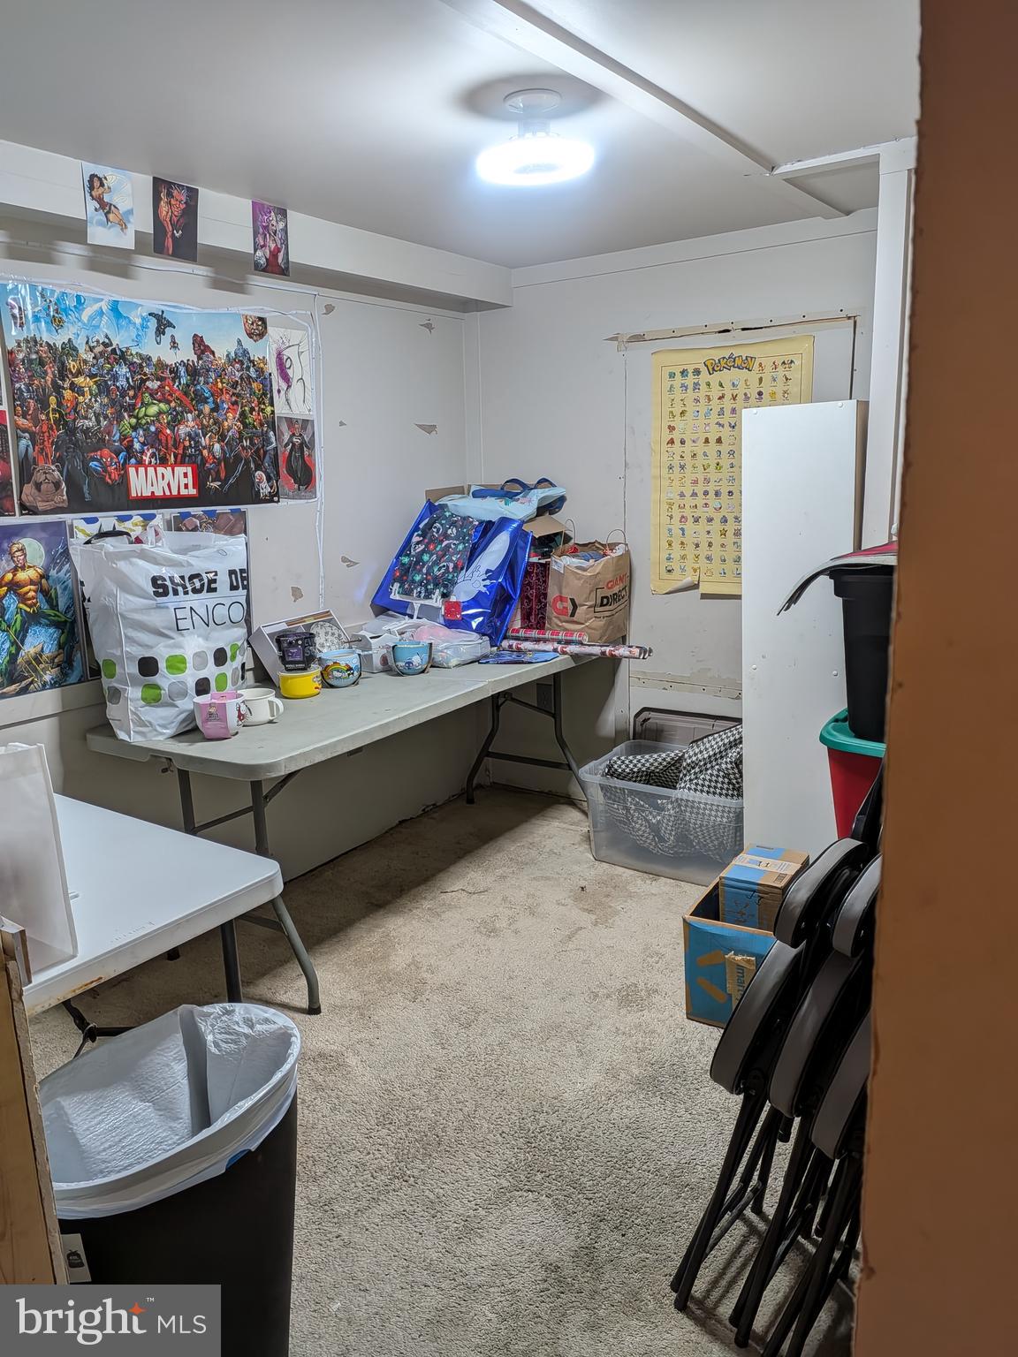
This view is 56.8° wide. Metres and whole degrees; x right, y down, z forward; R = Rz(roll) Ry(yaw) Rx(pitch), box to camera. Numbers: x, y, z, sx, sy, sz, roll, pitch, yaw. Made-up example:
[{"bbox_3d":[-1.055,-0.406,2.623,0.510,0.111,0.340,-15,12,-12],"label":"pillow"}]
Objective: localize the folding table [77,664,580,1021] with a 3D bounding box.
[{"bbox_3d":[-0.359,0.348,3.221,0.735,0.735,1.824,6,16,33],"label":"folding table"}]

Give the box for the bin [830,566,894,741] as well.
[{"bbox_3d":[1.045,-0.060,2.078,0.560,0.373,0.410,7,15,34],"label":"bin"}]

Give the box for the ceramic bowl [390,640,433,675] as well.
[{"bbox_3d":[-0.322,-0.066,3.107,0.130,0.097,0.130,-2,13,0],"label":"ceramic bowl"}]

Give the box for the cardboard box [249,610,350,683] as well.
[{"bbox_3d":[-0.692,-0.099,3.157,0.080,0.181,0.290,-27,-4,36],"label":"cardboard box"}]

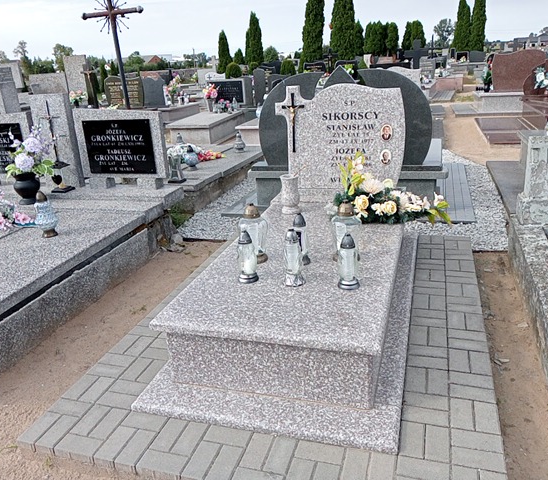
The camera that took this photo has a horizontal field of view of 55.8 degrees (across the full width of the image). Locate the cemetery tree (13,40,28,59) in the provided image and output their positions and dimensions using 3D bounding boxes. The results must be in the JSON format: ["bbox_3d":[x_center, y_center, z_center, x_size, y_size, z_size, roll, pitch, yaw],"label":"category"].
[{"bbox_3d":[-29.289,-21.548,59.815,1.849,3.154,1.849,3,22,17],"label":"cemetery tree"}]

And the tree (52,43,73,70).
[{"bbox_3d":[-32.421,-27.702,80.971,2.936,5.681,2.936,2,21,17],"label":"tree"}]

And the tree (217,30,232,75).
[{"bbox_3d":[-2.691,-9.967,28.497,0.703,2.909,0.703,2,21,17],"label":"tree"}]

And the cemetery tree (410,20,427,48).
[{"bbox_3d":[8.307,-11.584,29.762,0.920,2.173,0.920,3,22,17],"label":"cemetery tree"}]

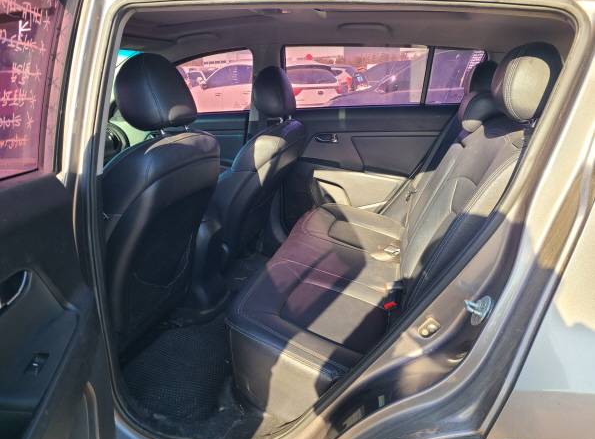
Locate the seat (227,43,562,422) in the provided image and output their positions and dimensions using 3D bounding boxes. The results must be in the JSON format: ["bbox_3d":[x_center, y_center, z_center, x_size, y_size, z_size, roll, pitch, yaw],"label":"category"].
[{"bbox_3d":[0.351,-0.089,1.682,0.857,1.000,1.326,4,17,13],"label":"seat"}]

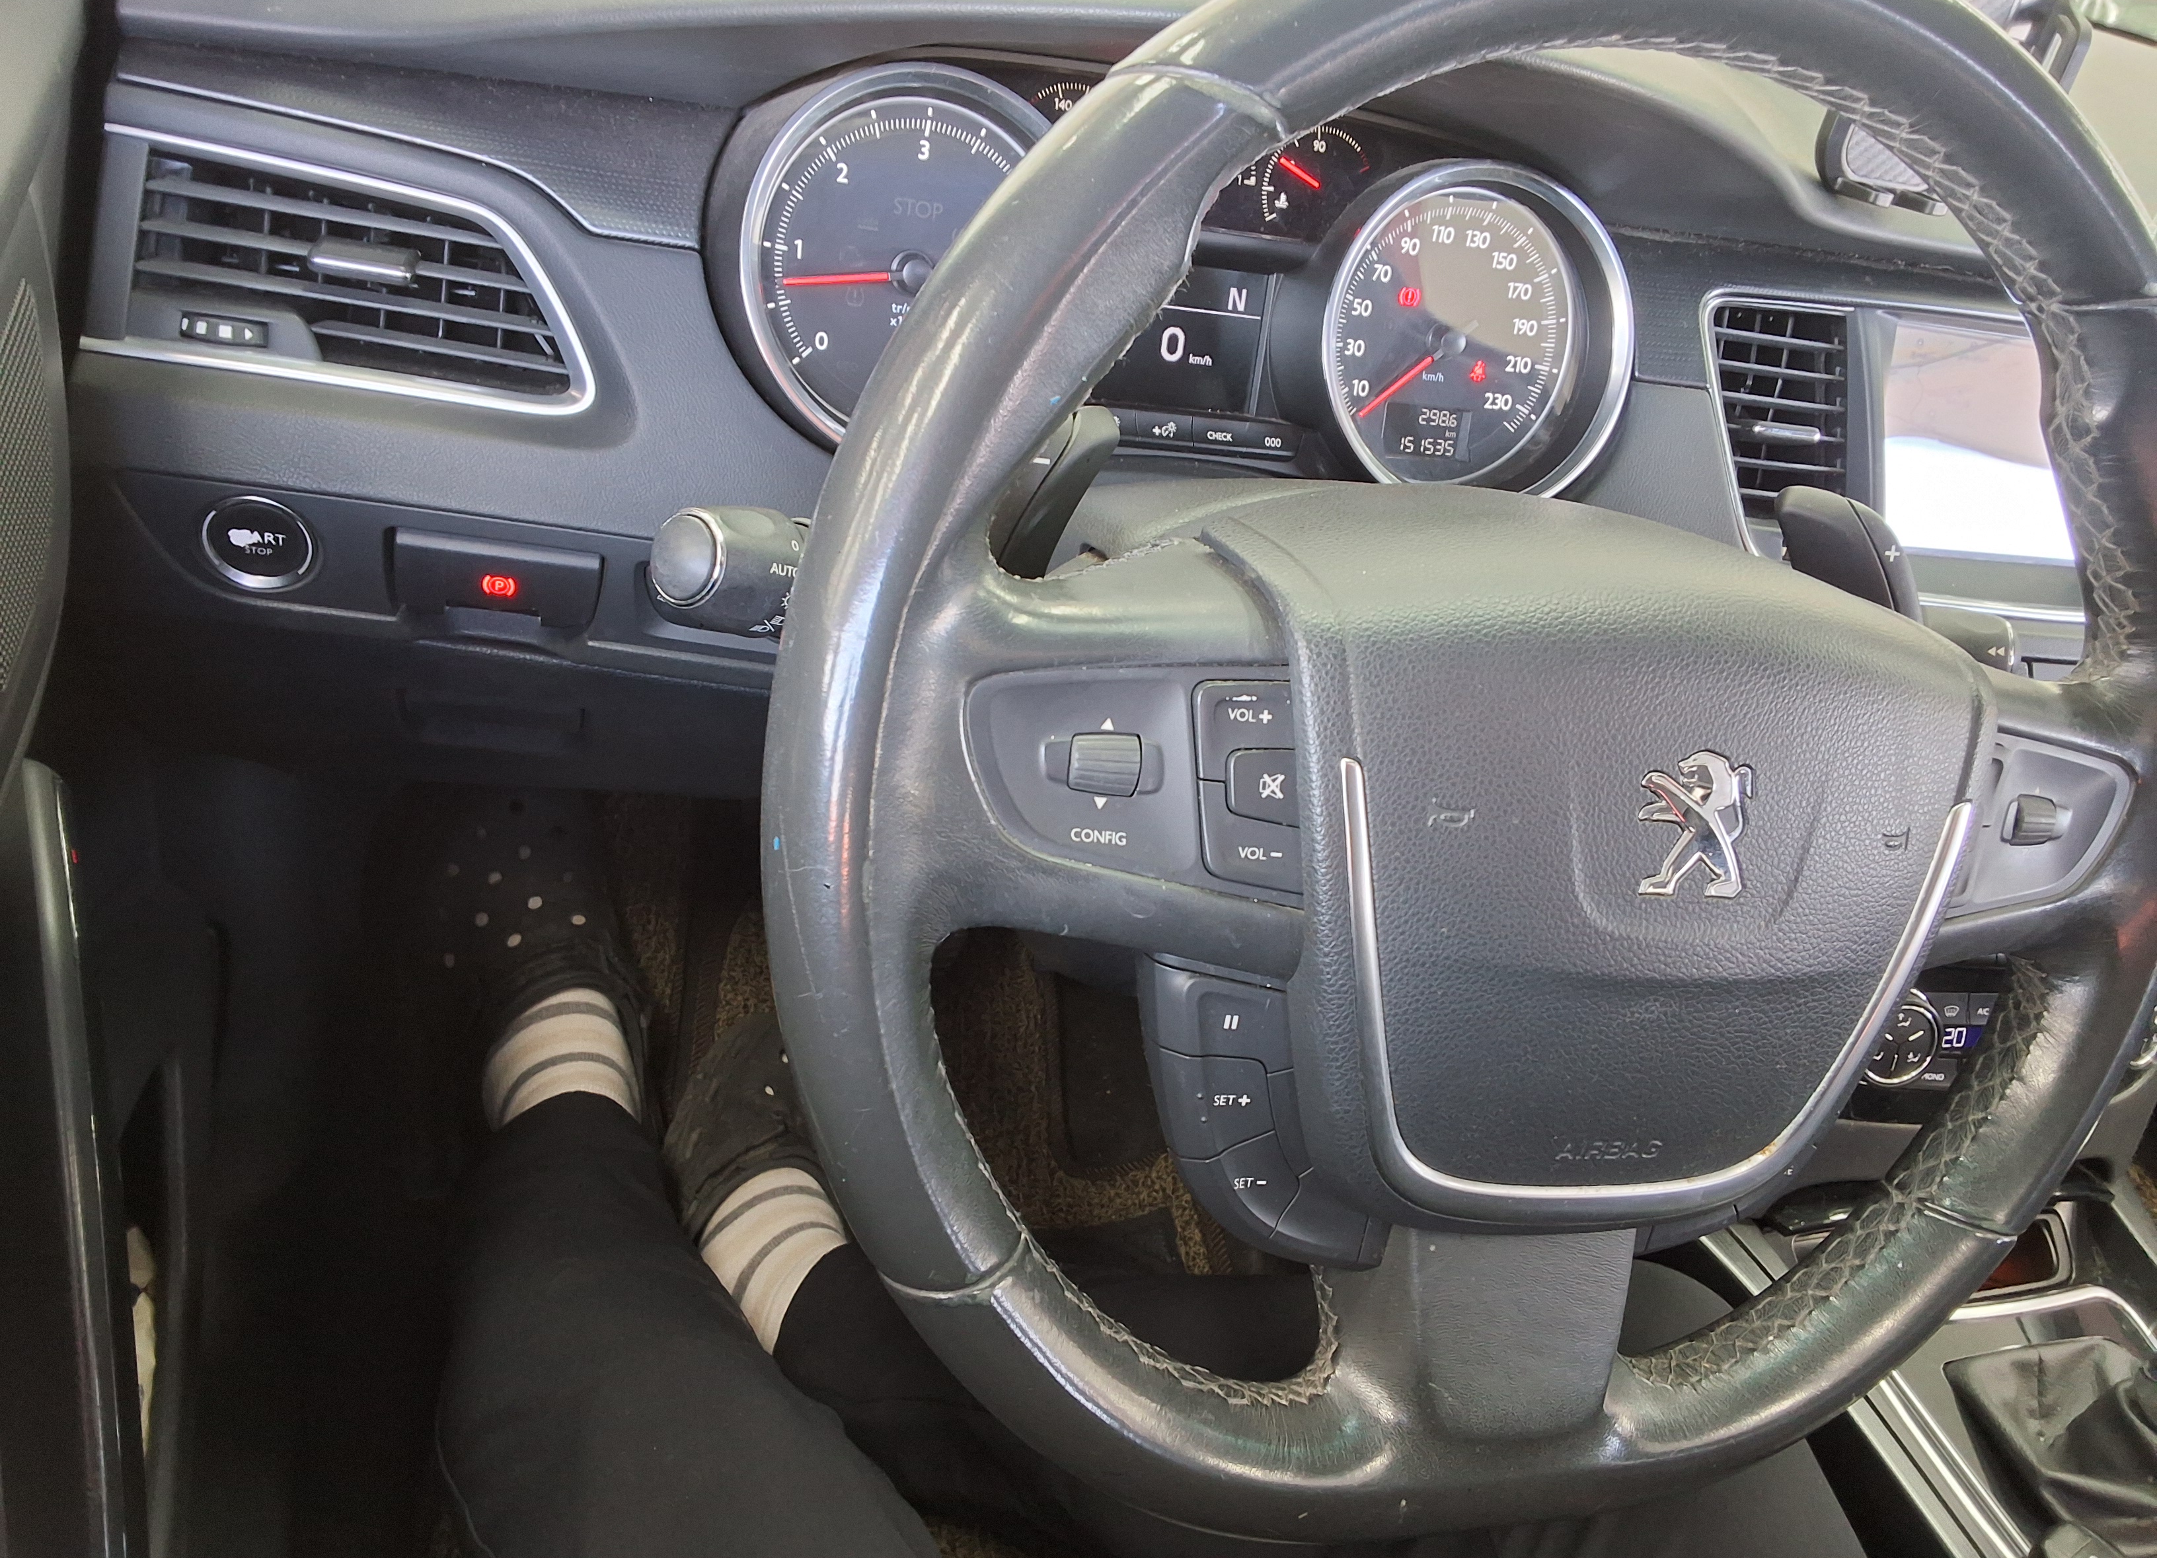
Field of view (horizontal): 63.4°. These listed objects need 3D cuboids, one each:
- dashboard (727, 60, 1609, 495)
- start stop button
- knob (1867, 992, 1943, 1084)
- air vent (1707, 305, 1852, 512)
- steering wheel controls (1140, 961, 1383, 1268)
[{"bbox_3d":[0.041,-0.167,0.622,0.346,0.137,0.060,3,10,-20],"label":"dashboard"},{"bbox_3d":[-0.268,-0.079,0.571,0.034,0.034,0.014,5,30,-16],"label":"start stop button"},{"bbox_3d":[0.349,0.112,0.740,0.041,0.041,0.020,3,9,-17],"label":"knob"},{"bbox_3d":[0.267,-0.141,0.683,0.078,0.085,0.030,3,10,-20],"label":"air vent"},{"bbox_3d":[0.039,0.074,0.391,0.073,0.078,0.028,4,11,-21],"label":"steering wheel controls"}]

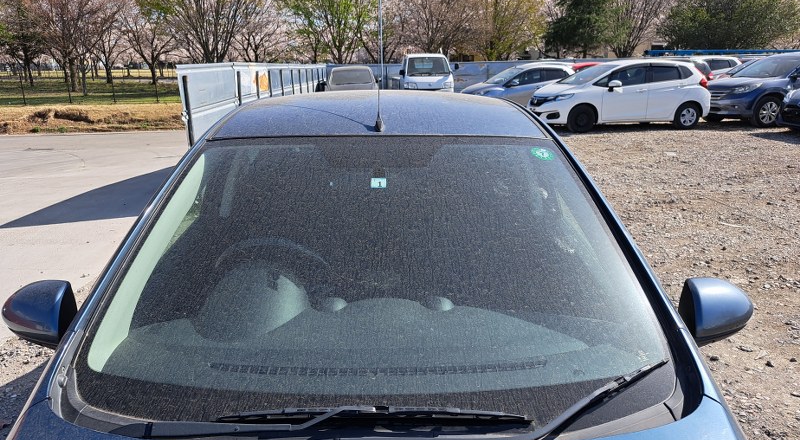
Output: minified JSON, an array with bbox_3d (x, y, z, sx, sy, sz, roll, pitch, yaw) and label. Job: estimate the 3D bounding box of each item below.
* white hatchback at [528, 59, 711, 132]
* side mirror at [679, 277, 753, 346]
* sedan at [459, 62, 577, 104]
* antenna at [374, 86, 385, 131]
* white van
[{"bbox_3d":[5.047,-2.946,12.988,3.980,1.525,1.700,-4,17,-9],"label":"white hatchback"},{"bbox_3d":[0.826,0.237,1.470,0.200,0.155,0.115,0,17,2],"label":"side mirror"},{"bbox_3d":[3.765,-4.150,17.362,4.100,1.500,1.700,-4,17,-10],"label":"sedan"},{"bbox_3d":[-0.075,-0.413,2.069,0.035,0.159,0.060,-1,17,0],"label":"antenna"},{"bbox_3d":[0.733,-5.020,20.010,1.680,1.860,4.100,-3,17,-7],"label":"white van"}]

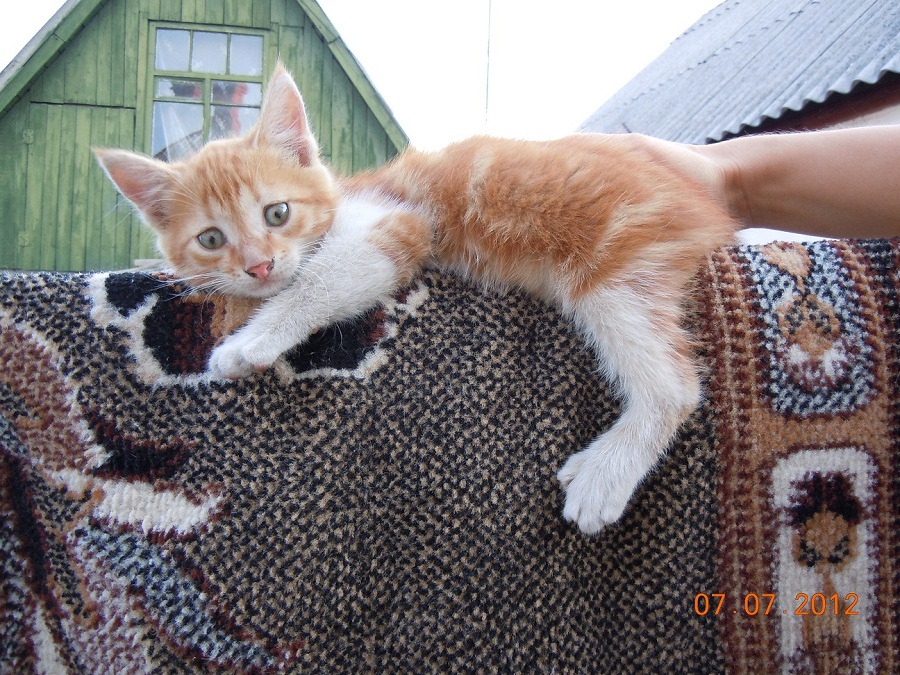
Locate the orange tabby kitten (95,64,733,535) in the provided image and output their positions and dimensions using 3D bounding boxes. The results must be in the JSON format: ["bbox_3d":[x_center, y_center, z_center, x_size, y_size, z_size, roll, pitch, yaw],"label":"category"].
[{"bbox_3d":[-0.013,-0.019,0.388,0.295,0.215,0.130,2,1,-10],"label":"orange tabby kitten"}]

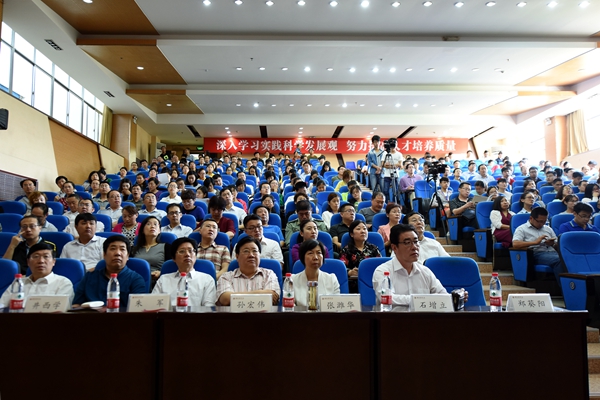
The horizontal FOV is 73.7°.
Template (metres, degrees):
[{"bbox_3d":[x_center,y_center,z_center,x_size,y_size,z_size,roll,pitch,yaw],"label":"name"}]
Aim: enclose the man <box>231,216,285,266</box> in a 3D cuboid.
[{"bbox_3d":[-0.389,0.749,3.541,0.520,1.240,0.780,0,-4,-6],"label":"man"}]

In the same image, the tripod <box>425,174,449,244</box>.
[{"bbox_3d":[2.390,0.162,7.004,0.620,1.250,0.620,0,-4,0],"label":"tripod"}]

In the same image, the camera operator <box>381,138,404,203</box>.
[{"bbox_3d":[1.976,-0.458,8.497,0.520,1.740,0.500,0,-4,0],"label":"camera operator"}]

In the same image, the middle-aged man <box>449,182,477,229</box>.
[{"bbox_3d":[2.645,0.310,6.393,0.540,1.207,0.780,1,-4,-15],"label":"middle-aged man"}]

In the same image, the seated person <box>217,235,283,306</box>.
[{"bbox_3d":[-0.374,0.875,2.849,0.560,1.221,0.750,0,-4,-2],"label":"seated person"}]

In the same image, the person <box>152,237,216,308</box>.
[{"bbox_3d":[-0.860,0.881,2.879,0.540,1.213,0.750,0,-4,-3],"label":"person"}]

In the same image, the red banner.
[{"bbox_3d":[1.475,-2.162,16.162,10.550,0.640,0.040,0,-4,0],"label":"red banner"}]

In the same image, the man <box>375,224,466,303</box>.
[{"bbox_3d":[0.766,0.822,2.773,0.580,1.300,0.850,1,-4,-15],"label":"man"}]

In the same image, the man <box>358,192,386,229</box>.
[{"bbox_3d":[0.991,0.474,5.431,0.520,1.164,0.750,0,-4,0],"label":"man"}]

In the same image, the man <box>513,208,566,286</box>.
[{"bbox_3d":[2.715,0.696,4.386,0.550,1.240,0.820,0,-4,1],"label":"man"}]

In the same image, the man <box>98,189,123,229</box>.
[{"bbox_3d":[-2.526,0.492,5.210,0.500,1.250,0.780,0,-4,-6],"label":"man"}]

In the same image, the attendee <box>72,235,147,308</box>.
[{"bbox_3d":[-1.349,0.851,2.633,0.540,1.220,0.780,0,-4,-6],"label":"attendee"}]

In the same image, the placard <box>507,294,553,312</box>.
[{"bbox_3d":[1.202,0.545,2.091,0.225,0.105,0.080,0,-4,0],"label":"placard"}]

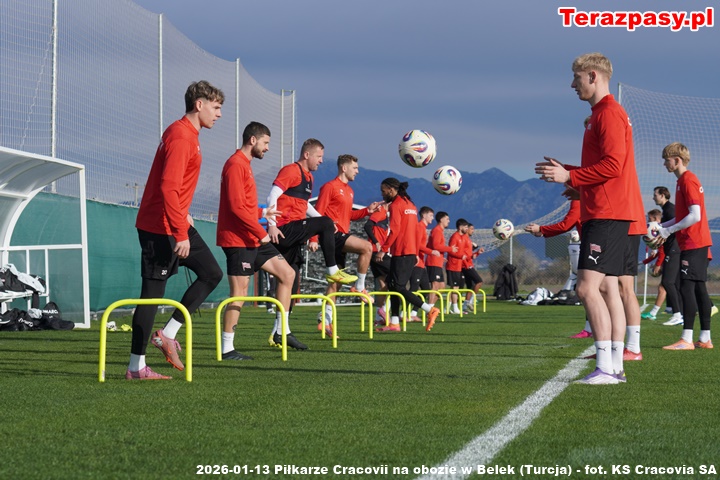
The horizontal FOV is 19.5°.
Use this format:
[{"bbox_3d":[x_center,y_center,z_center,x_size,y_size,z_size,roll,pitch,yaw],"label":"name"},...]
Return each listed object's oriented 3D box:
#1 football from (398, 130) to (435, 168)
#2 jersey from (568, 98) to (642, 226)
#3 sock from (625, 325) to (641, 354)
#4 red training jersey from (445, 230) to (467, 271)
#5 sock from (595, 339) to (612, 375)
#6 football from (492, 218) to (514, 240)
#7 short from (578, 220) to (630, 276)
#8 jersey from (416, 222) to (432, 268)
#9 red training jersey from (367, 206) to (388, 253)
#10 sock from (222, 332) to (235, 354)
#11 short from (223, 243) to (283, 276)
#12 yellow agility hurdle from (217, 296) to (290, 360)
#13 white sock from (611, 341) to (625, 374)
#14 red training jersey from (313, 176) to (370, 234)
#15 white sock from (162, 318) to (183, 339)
[{"bbox_3d":[0.336,-0.527,12.220,0.220,0.220,0.220,0,-1,0],"label":"football"},{"bbox_3d":[1.368,-0.455,11.800,0.400,0.720,0.530,0,-1,9],"label":"jersey"},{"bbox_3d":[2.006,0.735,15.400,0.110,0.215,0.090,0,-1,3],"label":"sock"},{"bbox_3d":[1.843,0.221,40.400,0.380,0.750,0.500,-1,-1,32],"label":"red training jersey"},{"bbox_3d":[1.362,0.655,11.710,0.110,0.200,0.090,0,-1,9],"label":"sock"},{"bbox_3d":[1.485,-0.106,21.700,0.220,0.220,0.220,0,-1,0],"label":"football"},{"bbox_3d":[1.374,0.036,11.800,0.280,0.345,0.380,0,-1,9],"label":"short"},{"bbox_3d":[0.958,0.078,32.800,0.370,0.740,0.500,0,-1,10],"label":"jersey"},{"bbox_3d":[0.330,-0.151,28.900,0.340,0.680,0.500,-1,-2,38],"label":"red training jersey"},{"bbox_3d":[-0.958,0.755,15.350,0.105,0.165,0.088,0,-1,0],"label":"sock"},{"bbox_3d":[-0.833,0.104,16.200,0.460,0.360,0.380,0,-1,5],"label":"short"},{"bbox_3d":[-0.781,0.643,15.150,0.511,0.466,0.037,0,-1,-1],"label":"yellow agility hurdle"},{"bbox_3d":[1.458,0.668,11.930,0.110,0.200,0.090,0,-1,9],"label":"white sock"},{"bbox_3d":[-0.205,-0.342,22.100,0.480,0.680,0.520,-1,-1,28],"label":"red training jersey"},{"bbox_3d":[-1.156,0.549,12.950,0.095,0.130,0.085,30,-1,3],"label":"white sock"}]

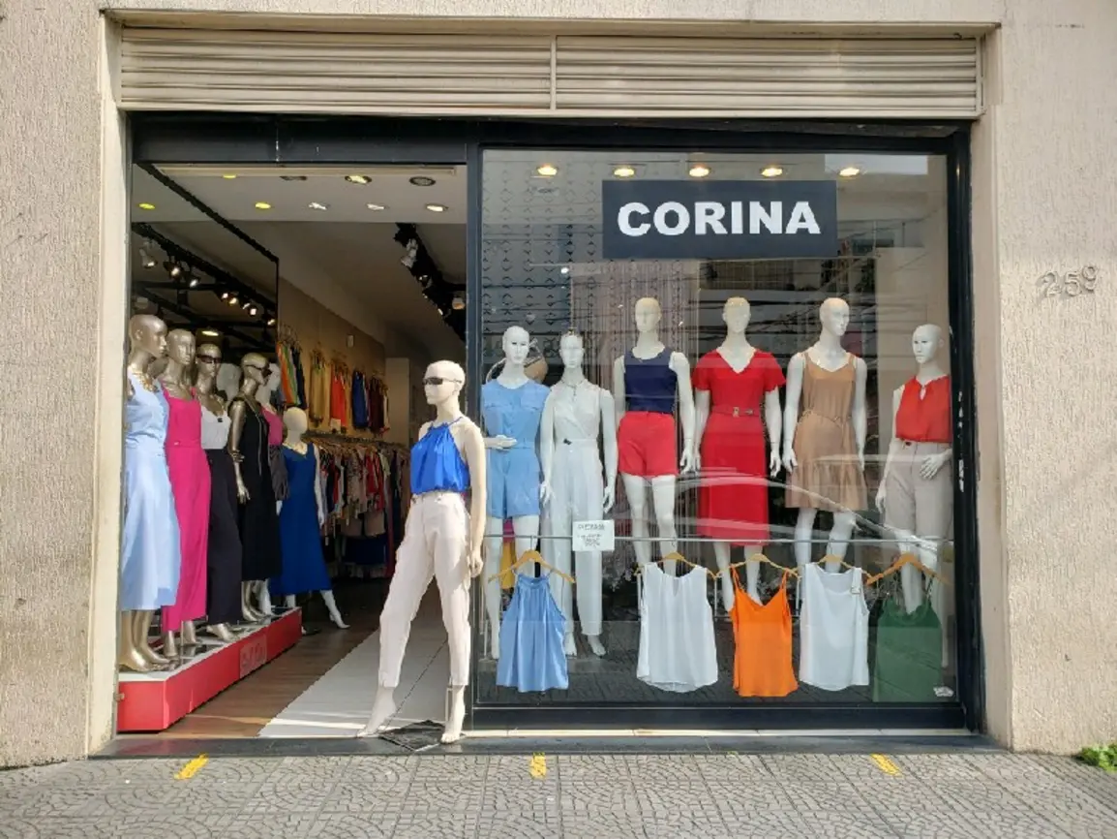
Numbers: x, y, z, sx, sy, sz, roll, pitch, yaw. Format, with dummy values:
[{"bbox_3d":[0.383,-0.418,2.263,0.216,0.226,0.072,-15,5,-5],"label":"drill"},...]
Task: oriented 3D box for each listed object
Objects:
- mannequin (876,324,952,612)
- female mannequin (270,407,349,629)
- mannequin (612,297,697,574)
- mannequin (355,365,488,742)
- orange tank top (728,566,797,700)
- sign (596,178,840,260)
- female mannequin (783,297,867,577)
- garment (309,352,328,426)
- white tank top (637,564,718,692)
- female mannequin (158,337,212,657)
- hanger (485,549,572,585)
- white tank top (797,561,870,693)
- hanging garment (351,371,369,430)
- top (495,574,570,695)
[{"bbox_3d":[1.905,0.397,4.446,0.460,1.815,0.380,-2,-3,28],"label":"mannequin"},{"bbox_3d":[-1.982,0.787,6.649,0.540,1.770,0.440,2,-4,-36],"label":"female mannequin"},{"bbox_3d":[0.553,0.190,4.816,0.450,1.800,0.340,-1,-3,16],"label":"mannequin"},{"bbox_3d":[-0.606,0.604,3.972,0.530,1.785,0.420,-2,-3,37],"label":"mannequin"},{"bbox_3d":[1.030,1.066,4.210,0.350,0.660,0.080,0,-2,-1],"label":"orange tank top"},{"bbox_3d":[0.804,-0.993,4.175,1.174,0.388,0.030,0,-3,-1],"label":"sign"},{"bbox_3d":[1.537,0.189,4.817,0.460,1.800,0.340,0,-3,0],"label":"female mannequin"},{"bbox_3d":[-2.200,-0.279,7.675,0.120,0.655,0.380,0,-3,4],"label":"garment"},{"bbox_3d":[0.603,1.052,4.233,0.410,0.650,0.080,0,-3,3],"label":"white tank top"},{"bbox_3d":[-2.083,0.389,4.719,0.310,1.808,0.380,-2,-4,44],"label":"female mannequin"},{"bbox_3d":[-0.139,0.741,4.211,0.445,0.190,0.035,0,-2,-1],"label":"hanger"},{"bbox_3d":[1.389,1.043,4.233,0.370,0.650,0.080,0,-3,2],"label":"white tank top"},{"bbox_3d":[-2.109,-0.210,8.896,0.140,0.610,0.420,0,-2,1],"label":"hanging garment"},{"bbox_3d":[-0.127,1.054,4.154,0.364,0.583,0.090,0,-3,-1],"label":"top"}]

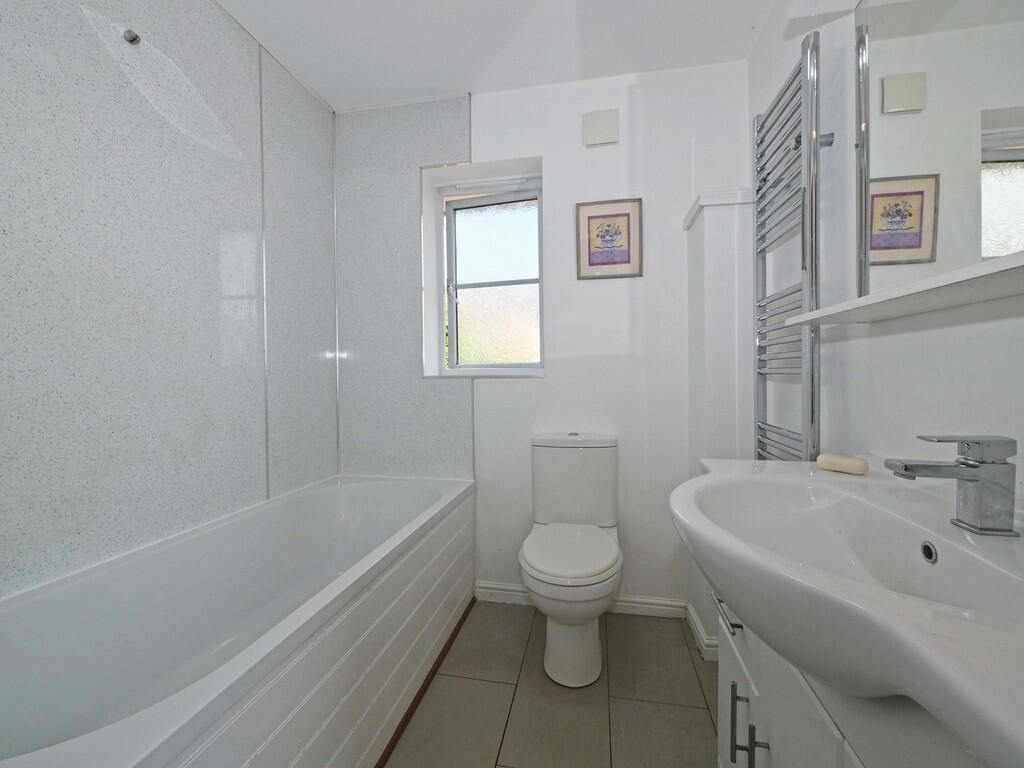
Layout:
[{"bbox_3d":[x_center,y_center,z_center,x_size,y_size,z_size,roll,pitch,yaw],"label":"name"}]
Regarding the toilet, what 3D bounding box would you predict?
[{"bbox_3d":[0.227,0.618,1.557,0.362,0.786,0.590,0,1,11],"label":"toilet"}]

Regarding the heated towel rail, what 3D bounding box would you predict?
[{"bbox_3d":[0.836,-0.252,1.232,0.085,1.270,0.390,0,1,12],"label":"heated towel rail"}]

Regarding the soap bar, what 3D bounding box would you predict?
[{"bbox_3d":[0.698,0.169,0.873,0.085,0.029,0.052,0,1,42],"label":"soap bar"}]

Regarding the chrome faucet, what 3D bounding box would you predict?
[{"bbox_3d":[0.585,0.131,0.554,0.122,0.120,0.050,0,1,12],"label":"chrome faucet"}]

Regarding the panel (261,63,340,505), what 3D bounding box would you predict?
[{"bbox_3d":[-0.905,-0.430,1.810,0.015,1.750,0.460,0,1,12],"label":"panel"}]

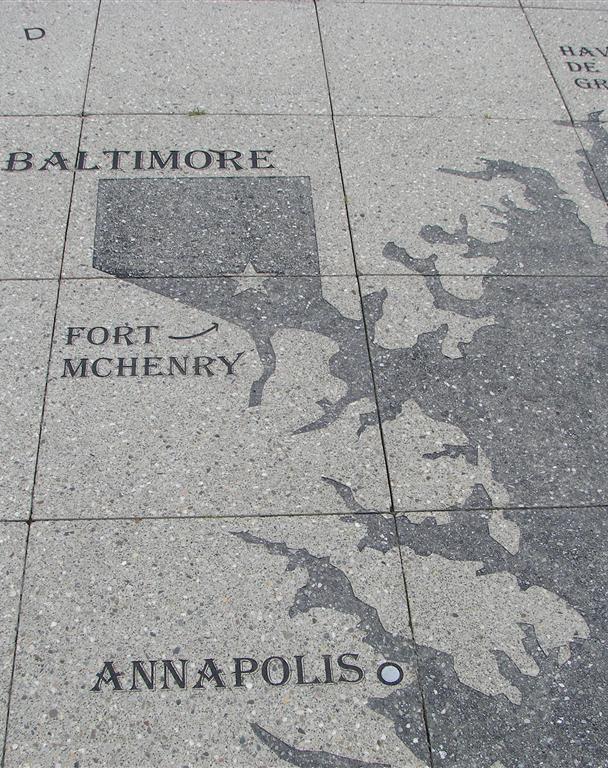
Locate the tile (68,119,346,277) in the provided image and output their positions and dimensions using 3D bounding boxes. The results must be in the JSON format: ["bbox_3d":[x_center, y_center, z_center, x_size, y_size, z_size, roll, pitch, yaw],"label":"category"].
[{"bbox_3d":[-0.216,-0.430,2.458,0.605,0.045,0.605,-1,47,-4],"label":"tile"}]

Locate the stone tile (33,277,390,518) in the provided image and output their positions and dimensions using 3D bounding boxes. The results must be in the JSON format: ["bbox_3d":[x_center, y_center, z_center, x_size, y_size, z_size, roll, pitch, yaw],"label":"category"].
[{"bbox_3d":[-0.174,0.017,2.036,0.605,0.045,0.605,-1,47,-4],"label":"stone tile"}]

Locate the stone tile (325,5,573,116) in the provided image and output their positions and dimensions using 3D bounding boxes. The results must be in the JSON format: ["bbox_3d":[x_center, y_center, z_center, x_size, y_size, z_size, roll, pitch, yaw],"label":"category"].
[{"bbox_3d":[0.357,-0.875,2.917,0.605,0.045,0.605,-1,47,-4],"label":"stone tile"}]

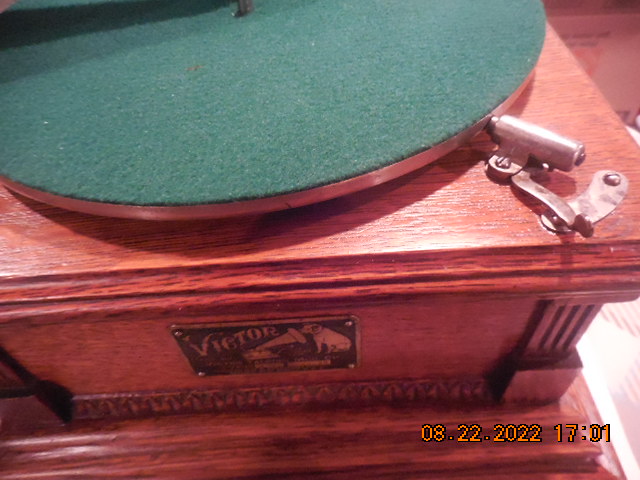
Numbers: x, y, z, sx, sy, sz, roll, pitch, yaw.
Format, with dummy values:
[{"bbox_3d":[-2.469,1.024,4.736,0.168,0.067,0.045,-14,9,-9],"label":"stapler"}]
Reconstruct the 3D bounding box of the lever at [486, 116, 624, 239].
[{"bbox_3d":[0.080,-0.025,0.145,0.034,0.020,0.045,-22,50,-13],"label":"lever"}]

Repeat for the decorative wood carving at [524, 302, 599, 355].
[{"bbox_3d":[0.099,0.029,0.192,0.021,0.042,0.014,-4,48,3],"label":"decorative wood carving"}]

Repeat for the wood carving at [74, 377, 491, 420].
[{"bbox_3d":[-0.024,0.087,0.253,0.237,0.015,0.009,-4,48,3],"label":"wood carving"}]

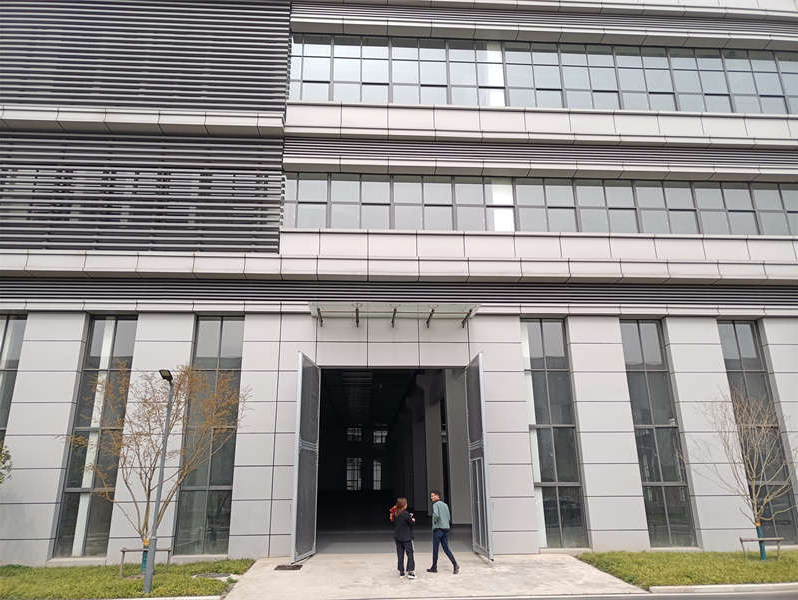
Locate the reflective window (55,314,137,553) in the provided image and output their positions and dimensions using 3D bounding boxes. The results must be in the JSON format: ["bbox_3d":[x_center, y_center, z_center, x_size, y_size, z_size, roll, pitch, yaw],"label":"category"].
[{"bbox_3d":[-8.862,3.840,17.797,1.490,6.960,0.180,1,-18,-4],"label":"reflective window"}]

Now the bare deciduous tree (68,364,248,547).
[{"bbox_3d":[-5.888,3.973,14.541,4.261,4.850,3.600,1,-18,-4],"label":"bare deciduous tree"}]

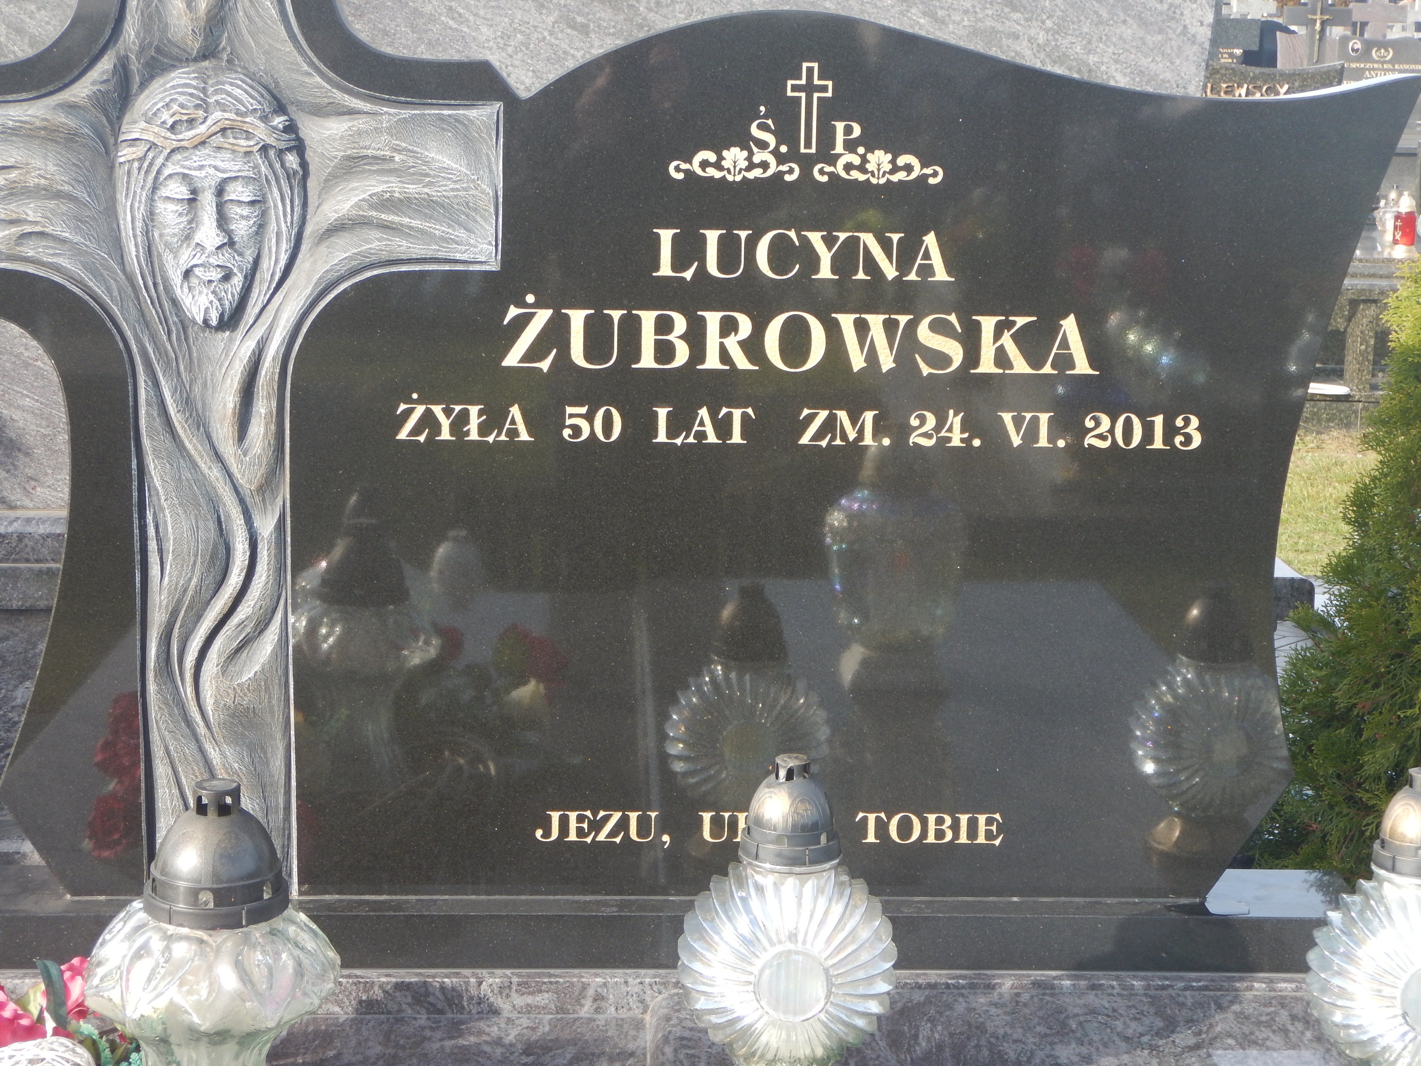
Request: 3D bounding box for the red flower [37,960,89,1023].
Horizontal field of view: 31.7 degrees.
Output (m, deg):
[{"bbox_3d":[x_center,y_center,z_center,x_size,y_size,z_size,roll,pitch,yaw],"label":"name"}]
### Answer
[{"bbox_3d":[-0.508,0.362,1.980,0.052,0.050,0.052,1,11,-2],"label":"red flower"}]

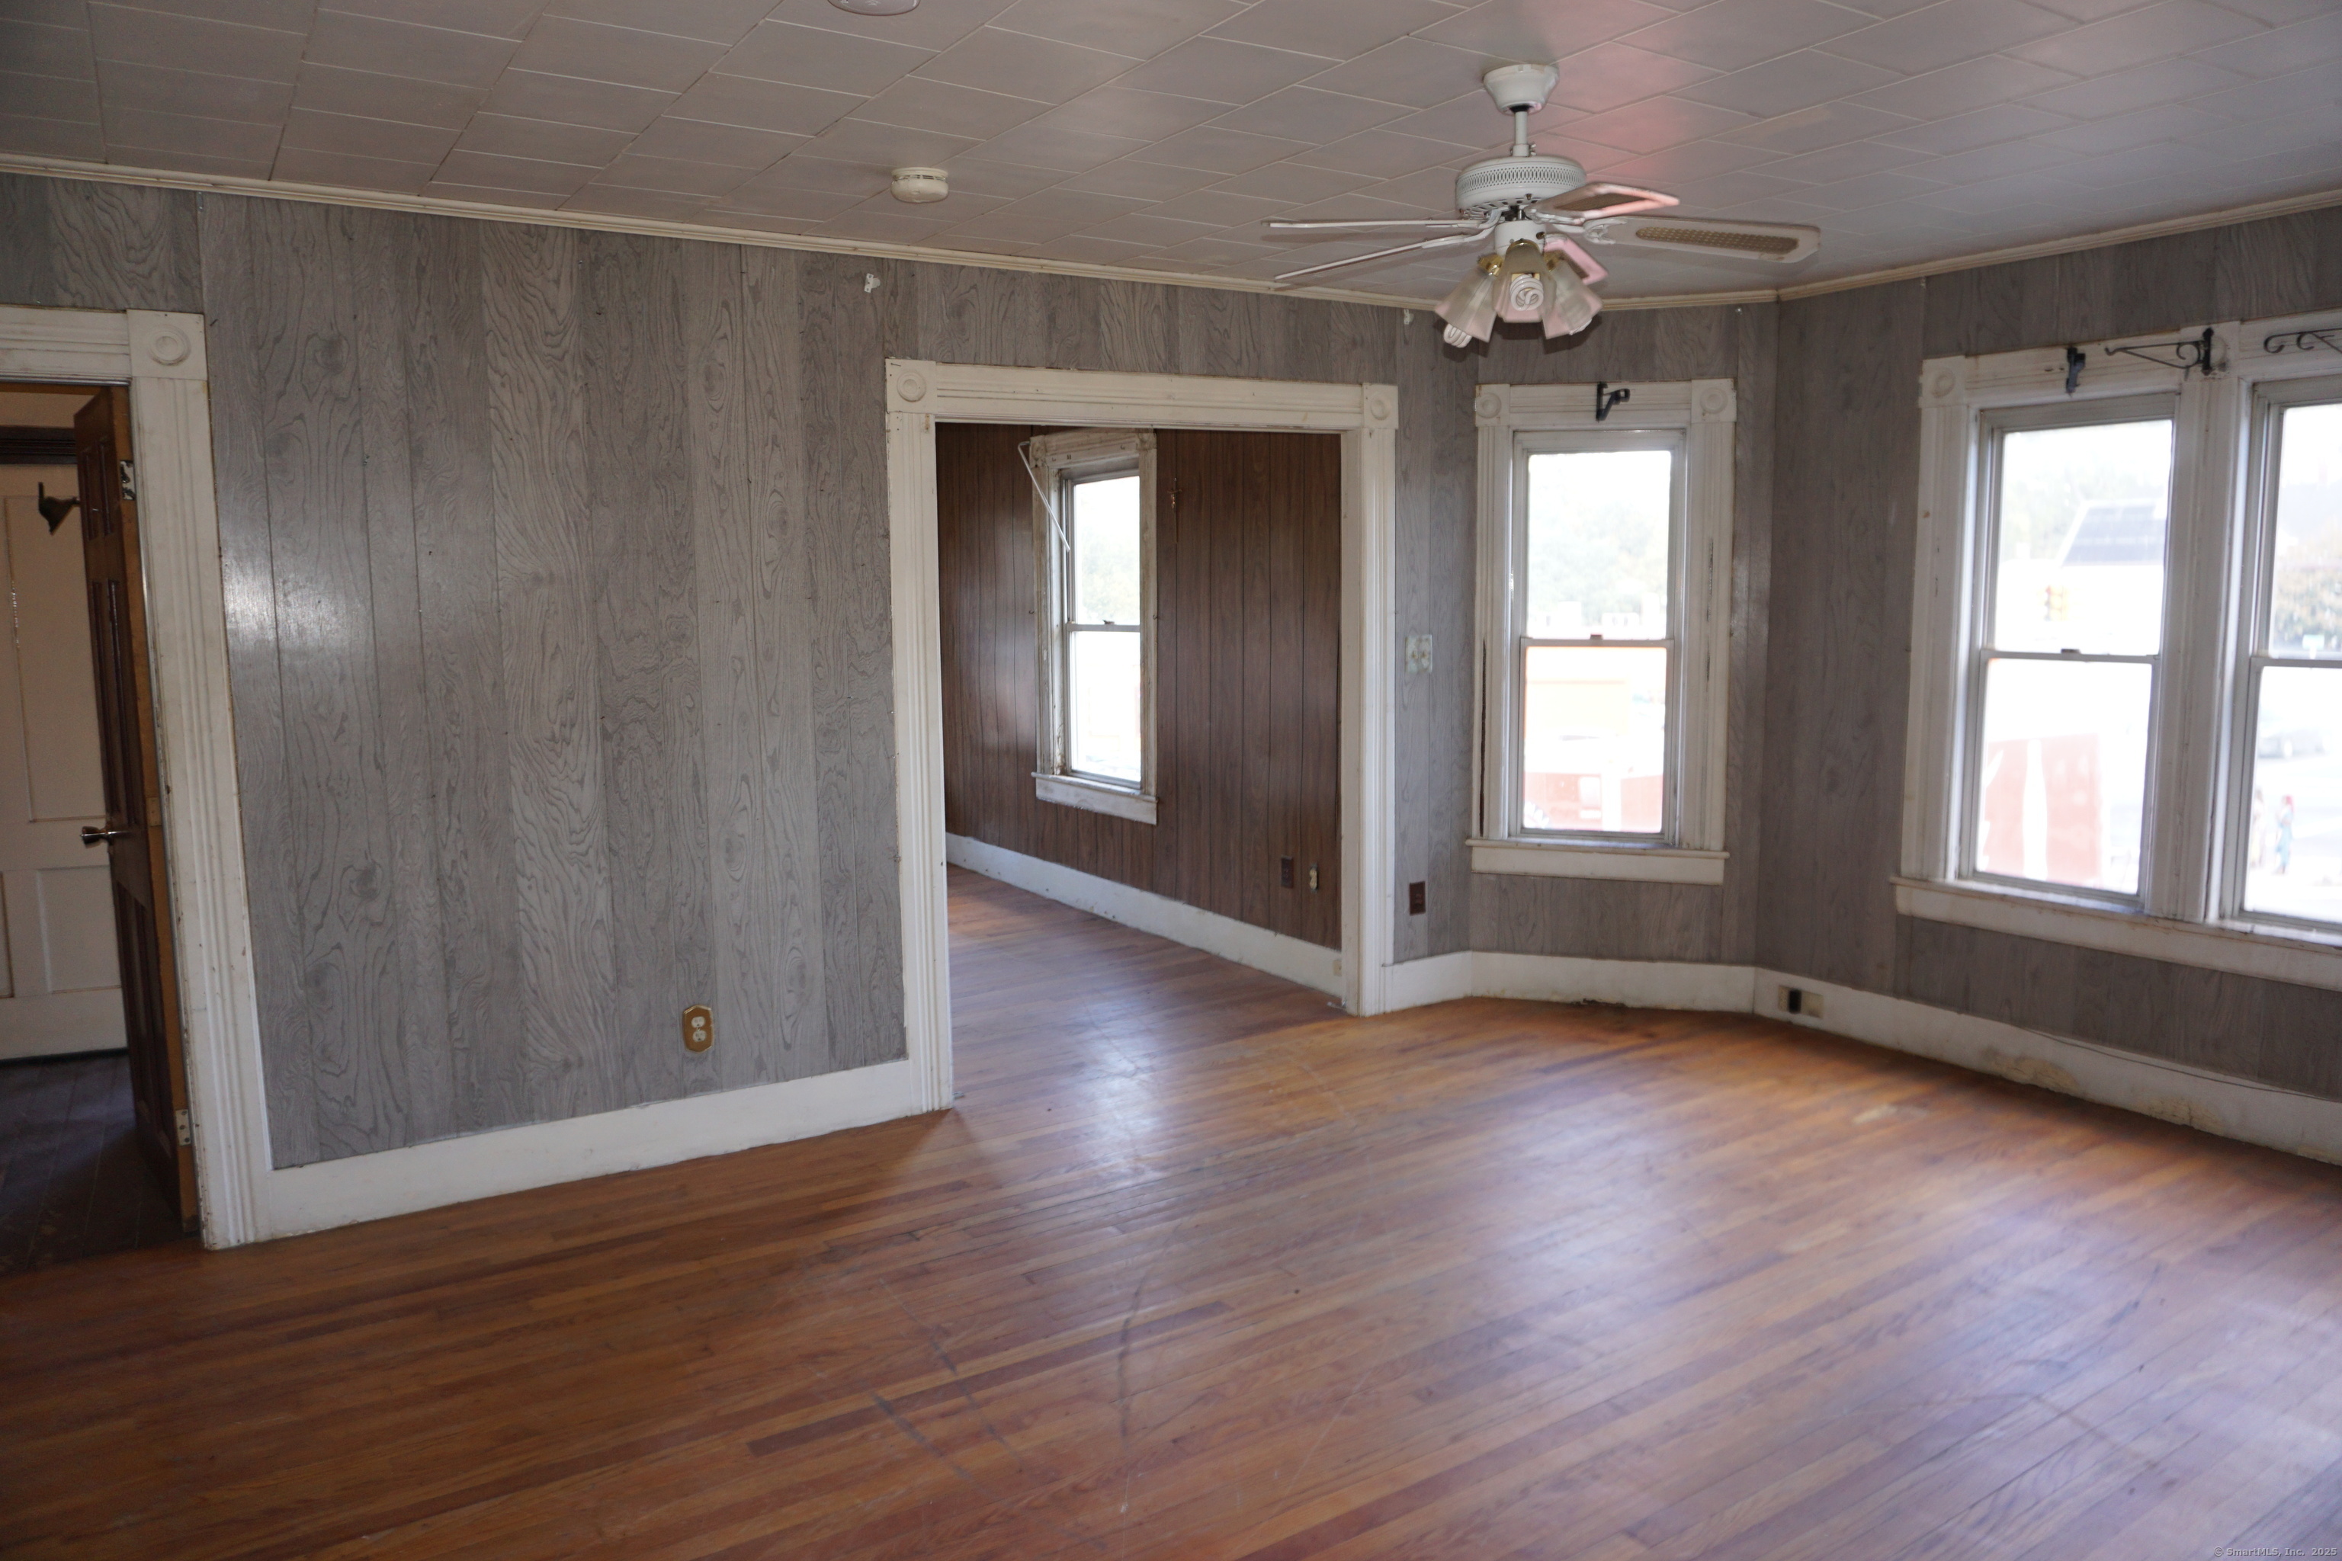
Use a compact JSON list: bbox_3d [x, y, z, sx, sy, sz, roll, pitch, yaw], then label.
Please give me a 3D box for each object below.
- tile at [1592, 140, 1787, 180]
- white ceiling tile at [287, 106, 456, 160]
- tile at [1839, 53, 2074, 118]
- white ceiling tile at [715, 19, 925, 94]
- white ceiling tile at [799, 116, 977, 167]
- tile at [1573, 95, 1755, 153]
[{"bbox_3d":[1.120,-1.341,3.365,0.303,0.015,0.303,-6,9,-32],"label":"tile"},{"bbox_3d":[-1.623,-1.307,3.168,0.303,0.016,0.303,-5,9,-33],"label":"white ceiling tile"},{"bbox_3d":[1.461,-1.286,2.888,0.302,0.015,0.302,-5,9,-33],"label":"tile"},{"bbox_3d":[-0.603,-1.248,2.699,0.303,0.016,0.303,-5,9,-33],"label":"white ceiling tile"},{"bbox_3d":[-0.589,-1.322,3.242,0.303,0.016,0.303,-5,9,-33],"label":"white ceiling tile"},{"bbox_3d":[0.956,-1.308,3.096,0.305,0.018,0.305,-5,9,-33],"label":"tile"}]

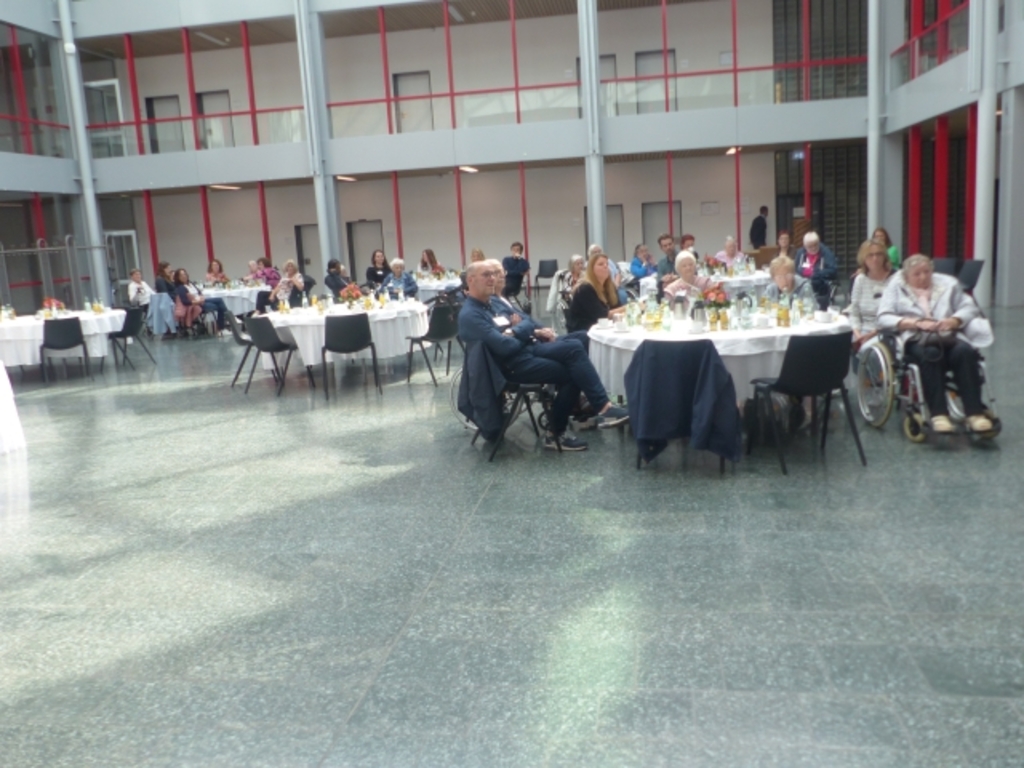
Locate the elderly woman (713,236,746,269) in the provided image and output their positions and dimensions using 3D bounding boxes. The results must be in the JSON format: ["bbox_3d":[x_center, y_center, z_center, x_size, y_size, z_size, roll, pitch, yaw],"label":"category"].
[{"bbox_3d":[3.425,-1.629,13.365,0.500,1.320,0.750,-3,9,5],"label":"elderly woman"}]

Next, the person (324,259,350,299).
[{"bbox_3d":[-2.130,-1.026,11.398,0.720,1.260,0.500,-6,10,-14],"label":"person"}]

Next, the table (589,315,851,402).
[{"bbox_3d":[1.450,-0.046,6.177,1.800,0.760,1.800,-4,10,0],"label":"table"}]

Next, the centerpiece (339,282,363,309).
[{"bbox_3d":[-1.812,-0.987,9.623,0.260,0.280,0.260,-2,11,9],"label":"centerpiece"}]

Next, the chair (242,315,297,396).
[{"bbox_3d":[-2.495,-0.334,9.119,0.530,0.810,0.550,4,12,35],"label":"chair"}]

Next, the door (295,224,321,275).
[{"bbox_3d":[-5.407,-3.326,23.750,1.000,2.080,0.150,-2,10,8],"label":"door"}]

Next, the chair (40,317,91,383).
[{"bbox_3d":[-5.485,-0.442,10.617,0.520,0.790,0.520,-8,11,-23],"label":"chair"}]

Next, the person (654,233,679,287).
[{"bbox_3d":[2.169,-1.239,11.226,0.520,1.390,0.750,-10,12,-36],"label":"person"}]

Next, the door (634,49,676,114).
[{"bbox_3d":[3.506,-6.943,20.709,0.970,2.050,0.120,-2,11,9],"label":"door"}]

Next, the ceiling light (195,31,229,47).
[{"bbox_3d":[-8.616,-9.869,24.653,0.160,0.080,1.700,-2,9,8],"label":"ceiling light"}]

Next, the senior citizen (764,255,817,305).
[{"bbox_3d":[2.178,-0.430,6.849,0.500,1.200,0.700,1,11,24],"label":"senior citizen"}]

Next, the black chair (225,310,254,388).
[{"bbox_3d":[-2.878,-0.420,9.606,0.520,0.790,0.520,-6,10,-11],"label":"black chair"}]

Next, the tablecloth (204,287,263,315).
[{"bbox_3d":[-5.373,-1.394,16.005,1.840,0.750,1.840,-3,10,1],"label":"tablecloth"}]

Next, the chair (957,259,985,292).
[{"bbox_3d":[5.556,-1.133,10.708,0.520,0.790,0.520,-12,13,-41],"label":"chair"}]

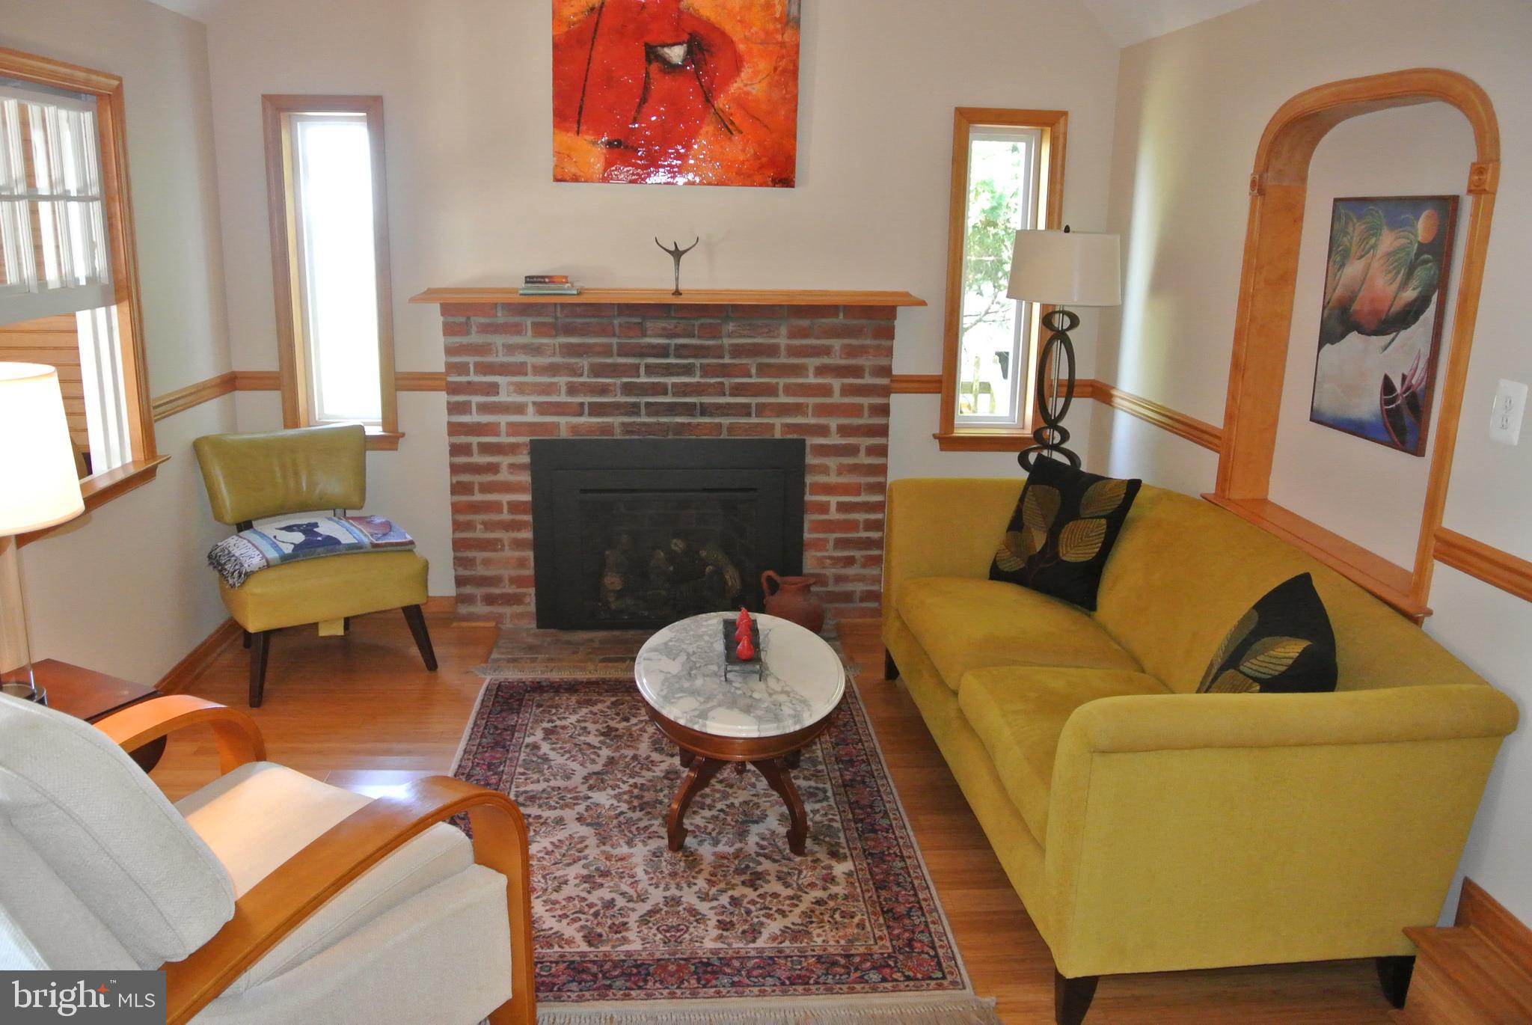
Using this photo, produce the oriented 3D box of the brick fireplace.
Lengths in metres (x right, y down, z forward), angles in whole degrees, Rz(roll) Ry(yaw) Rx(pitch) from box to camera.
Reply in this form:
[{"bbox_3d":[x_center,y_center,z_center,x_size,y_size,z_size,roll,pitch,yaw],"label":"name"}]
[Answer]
[{"bbox_3d":[-0.355,-0.180,4.421,1.900,1.310,0.300,0,14,-4],"label":"brick fireplace"}]

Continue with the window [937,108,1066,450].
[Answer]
[{"bbox_3d":[0.909,-0.886,4.500,0.445,1.310,0.140,0,14,-4],"label":"window"}]

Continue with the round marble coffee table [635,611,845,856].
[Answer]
[{"bbox_3d":[-0.075,0.605,3.095,0.540,0.425,0.860,0,14,-4],"label":"round marble coffee table"}]

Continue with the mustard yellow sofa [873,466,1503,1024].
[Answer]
[{"bbox_3d":[0.912,0.407,3.136,0.850,0.820,2.040,0,14,-5],"label":"mustard yellow sofa"}]

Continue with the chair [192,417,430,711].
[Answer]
[{"bbox_3d":[-1.605,0.141,4.058,0.610,0.820,0.640,-9,17,-36],"label":"chair"}]

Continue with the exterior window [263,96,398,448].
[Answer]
[{"bbox_3d":[-1.617,-0.879,4.327,0.440,1.300,0.140,0,14,-4],"label":"exterior window"}]

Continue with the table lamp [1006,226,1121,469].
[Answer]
[{"bbox_3d":[1.064,-0.549,4.191,0.420,0.960,0.420,0,14,-4],"label":"table lamp"}]

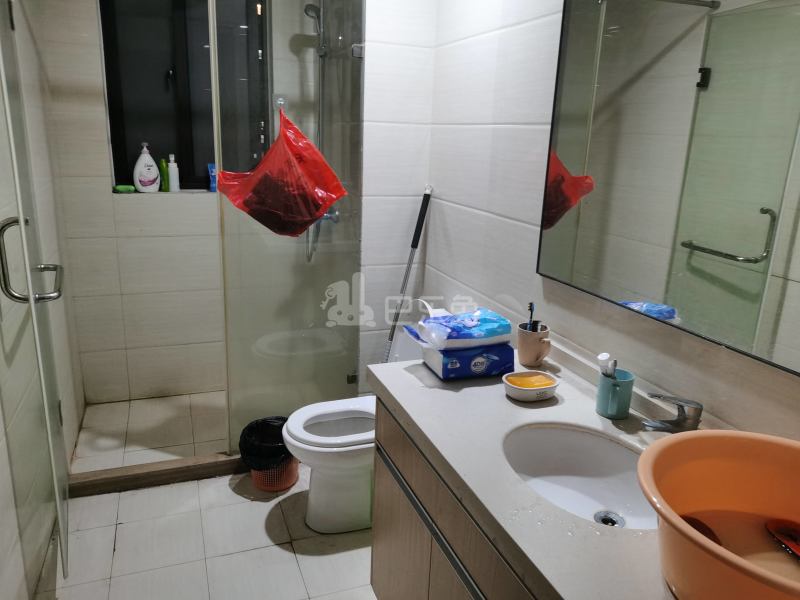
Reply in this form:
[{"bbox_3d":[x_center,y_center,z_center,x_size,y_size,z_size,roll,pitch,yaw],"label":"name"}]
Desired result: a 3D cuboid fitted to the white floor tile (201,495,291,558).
[{"bbox_3d":[-0.585,0.855,2.352,0.300,0.012,0.300,-4,16,-20],"label":"white floor tile"}]

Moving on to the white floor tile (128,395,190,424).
[{"bbox_3d":[-1.265,0.577,3.294,0.300,0.010,0.300,-4,16,-20],"label":"white floor tile"}]

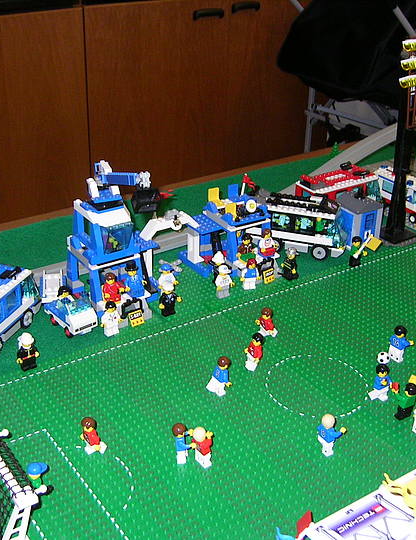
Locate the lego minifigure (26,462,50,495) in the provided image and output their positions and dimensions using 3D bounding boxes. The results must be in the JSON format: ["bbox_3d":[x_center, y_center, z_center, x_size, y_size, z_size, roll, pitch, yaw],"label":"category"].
[{"bbox_3d":[-0.143,0.178,0.627,0.017,0.043,0.023,-12,31,-23],"label":"lego minifigure"}]

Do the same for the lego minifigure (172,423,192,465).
[{"bbox_3d":[-0.022,0.155,0.678,0.018,0.040,0.024,-1,28,-3],"label":"lego minifigure"}]

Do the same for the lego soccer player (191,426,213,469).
[{"bbox_3d":[-0.002,0.157,0.674,0.018,0.041,0.025,-17,32,-29],"label":"lego soccer player"}]

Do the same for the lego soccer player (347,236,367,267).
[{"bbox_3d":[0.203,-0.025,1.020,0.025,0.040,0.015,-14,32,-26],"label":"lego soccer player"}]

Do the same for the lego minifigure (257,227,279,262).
[{"bbox_3d":[0.078,-0.037,0.991,0.025,0.034,0.018,-17,32,-29],"label":"lego minifigure"}]

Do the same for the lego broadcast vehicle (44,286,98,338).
[{"bbox_3d":[-0.161,0.046,0.873,0.035,0.042,0.064,-22,36,-36],"label":"lego broadcast vehicle"}]

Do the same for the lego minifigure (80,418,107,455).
[{"bbox_3d":[-0.105,0.152,0.685,0.021,0.037,0.024,-16,33,-28],"label":"lego minifigure"}]

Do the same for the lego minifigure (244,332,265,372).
[{"bbox_3d":[0.050,0.087,0.807,0.017,0.040,0.024,-19,34,-32],"label":"lego minifigure"}]

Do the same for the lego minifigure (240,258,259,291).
[{"bbox_3d":[0.054,0.005,0.959,0.025,0.040,0.014,-5,29,-11],"label":"lego minifigure"}]

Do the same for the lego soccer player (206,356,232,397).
[{"bbox_3d":[0.012,0.108,0.768,0.021,0.040,0.024,-16,33,-28],"label":"lego soccer player"}]

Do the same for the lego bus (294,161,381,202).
[{"bbox_3d":[0.201,-0.111,1.149,0.131,0.071,0.049,-18,34,-32],"label":"lego bus"}]

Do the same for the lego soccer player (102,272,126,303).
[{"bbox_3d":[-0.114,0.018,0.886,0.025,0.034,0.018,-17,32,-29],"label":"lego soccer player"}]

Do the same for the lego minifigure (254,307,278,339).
[{"bbox_3d":[0.070,0.059,0.862,0.021,0.037,0.024,-16,33,-28],"label":"lego minifigure"}]

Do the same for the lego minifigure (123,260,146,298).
[{"bbox_3d":[-0.089,0.011,0.910,0.024,0.047,0.014,-22,36,-36],"label":"lego minifigure"}]

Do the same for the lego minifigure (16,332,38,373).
[{"bbox_3d":[-0.194,0.087,0.803,0.025,0.041,0.015,-19,34,-32],"label":"lego minifigure"}]

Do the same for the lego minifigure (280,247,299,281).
[{"bbox_3d":[0.110,-0.010,0.989,0.015,0.041,0.025,-20,35,-33],"label":"lego minifigure"}]

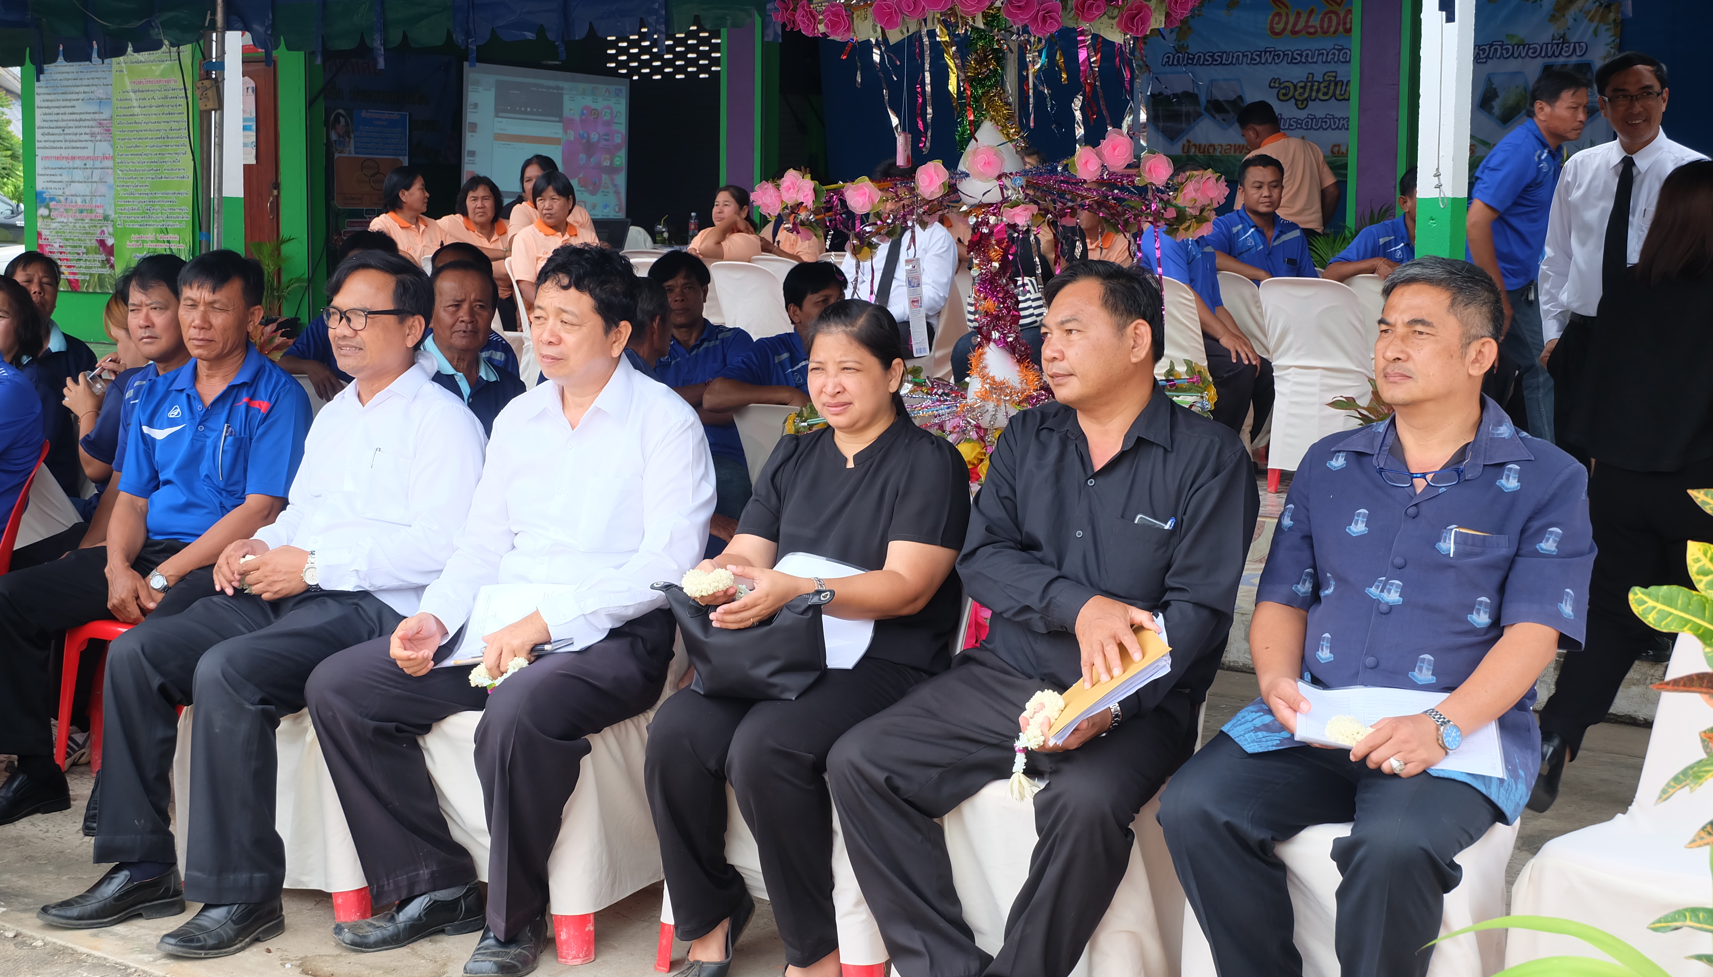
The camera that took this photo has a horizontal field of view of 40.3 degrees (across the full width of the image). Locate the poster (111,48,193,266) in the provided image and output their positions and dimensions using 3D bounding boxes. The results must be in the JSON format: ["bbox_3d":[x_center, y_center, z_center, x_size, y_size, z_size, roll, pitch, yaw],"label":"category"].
[{"bbox_3d":[-4.223,-1.997,14.000,0.770,1.750,0.015,5,7,36],"label":"poster"}]

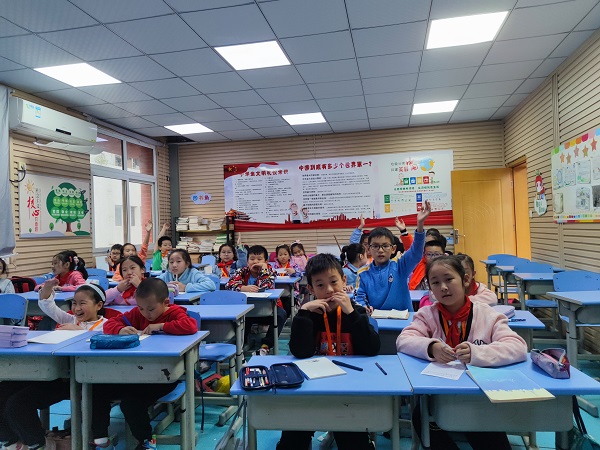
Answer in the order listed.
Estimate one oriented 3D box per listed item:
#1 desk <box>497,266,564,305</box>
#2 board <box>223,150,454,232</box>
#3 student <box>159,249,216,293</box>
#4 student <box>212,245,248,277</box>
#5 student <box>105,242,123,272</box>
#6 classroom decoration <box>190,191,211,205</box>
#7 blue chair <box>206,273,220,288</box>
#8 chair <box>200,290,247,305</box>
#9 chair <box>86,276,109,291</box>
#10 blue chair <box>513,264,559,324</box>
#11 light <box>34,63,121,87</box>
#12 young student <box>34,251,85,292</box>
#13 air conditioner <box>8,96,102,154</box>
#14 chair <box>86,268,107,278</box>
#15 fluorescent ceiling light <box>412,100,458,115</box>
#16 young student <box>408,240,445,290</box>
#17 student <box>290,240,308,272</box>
[{"bbox_3d":[2.510,0.828,4.528,0.600,0.715,0.420,-2,0,12],"label":"desk"},{"bbox_3d":[0.544,-0.531,6.979,3.840,1.170,0.020,-2,0,12],"label":"board"},{"bbox_3d":[-0.973,0.760,3.718,0.460,1.090,0.580,-2,0,12],"label":"student"},{"bbox_3d":[-0.731,0.731,4.303,0.440,1.075,0.580,-2,0,1],"label":"student"},{"bbox_3d":[-2.280,0.779,5.123,0.420,1.065,0.580,-2,0,-6],"label":"student"},{"bbox_3d":[-1.800,-0.502,7.542,0.410,0.250,0.020,-2,0,12],"label":"classroom decoration"},{"bbox_3d":[-0.973,0.886,3.963,0.380,0.810,0.430,-2,0,12],"label":"blue chair"},{"bbox_3d":[-0.627,0.893,2.949,0.380,0.800,0.460,-2,0,12],"label":"chair"},{"bbox_3d":[-2.043,0.905,3.822,0.400,0.820,0.430,-2,0,9],"label":"chair"},{"bbox_3d":[2.406,0.805,4.131,0.380,0.800,0.460,-2,0,12],"label":"blue chair"},{"bbox_3d":[-2.162,-1.494,4.127,0.590,0.050,0.590,-2,0,12],"label":"light"},{"bbox_3d":[-2.255,0.788,4.019,0.460,1.100,0.580,-2,0,27],"label":"young student"},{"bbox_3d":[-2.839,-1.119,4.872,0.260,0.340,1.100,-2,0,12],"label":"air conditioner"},{"bbox_3d":[-2.585,0.957,5.003,0.380,0.800,0.460,-2,0,12],"label":"chair"},{"bbox_3d":[1.841,-1.617,5.723,0.590,0.040,0.590,-2,0,12],"label":"fluorescent ceiling light"},{"bbox_3d":[1.045,0.680,3.275,0.430,1.080,0.580,-2,0,13],"label":"young student"},{"bbox_3d":[-0.024,0.716,4.873,0.420,1.050,0.580,-2,0,5],"label":"student"}]

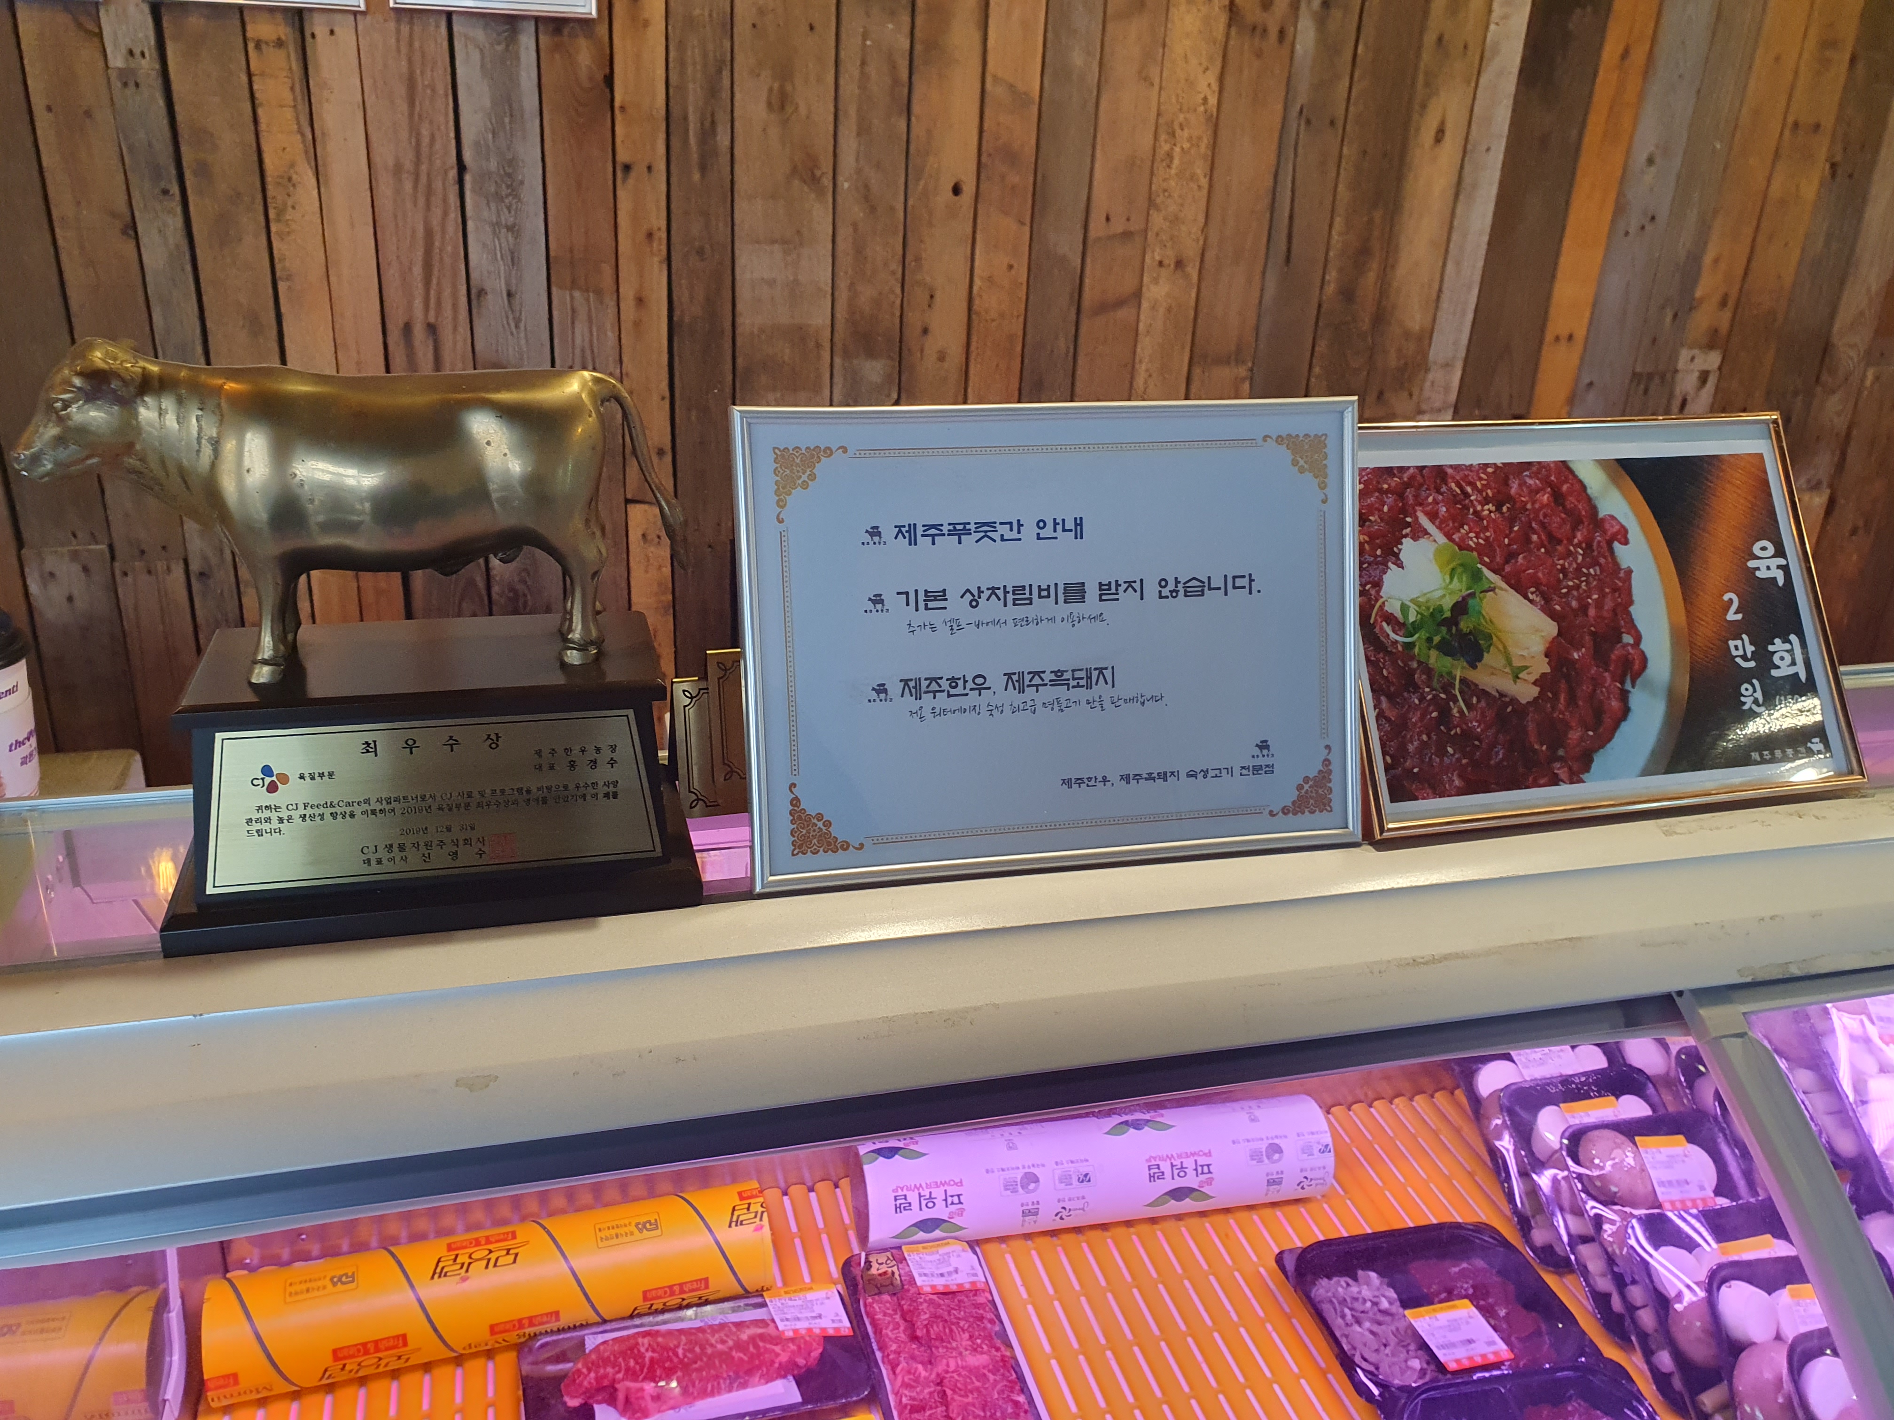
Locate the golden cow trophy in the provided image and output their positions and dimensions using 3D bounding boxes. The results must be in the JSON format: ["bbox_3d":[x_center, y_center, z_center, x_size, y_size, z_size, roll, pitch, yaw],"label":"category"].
[{"bbox_3d":[-0.348,-0.121,0.861,0.371,0.197,0.100,-4,23,-16],"label":"golden cow trophy"}]

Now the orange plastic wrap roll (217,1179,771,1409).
[{"bbox_3d":[-0.380,0.493,1.220,0.450,0.095,0.095,-4,23,-18],"label":"orange plastic wrap roll"}]

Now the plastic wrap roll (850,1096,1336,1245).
[{"bbox_3d":[0.142,0.442,1.361,0.452,0.095,0.095,-3,22,-13],"label":"plastic wrap roll"}]

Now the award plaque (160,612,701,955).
[{"bbox_3d":[-0.330,0.033,0.931,0.311,0.141,0.194,-4,23,-16],"label":"award plaque"}]

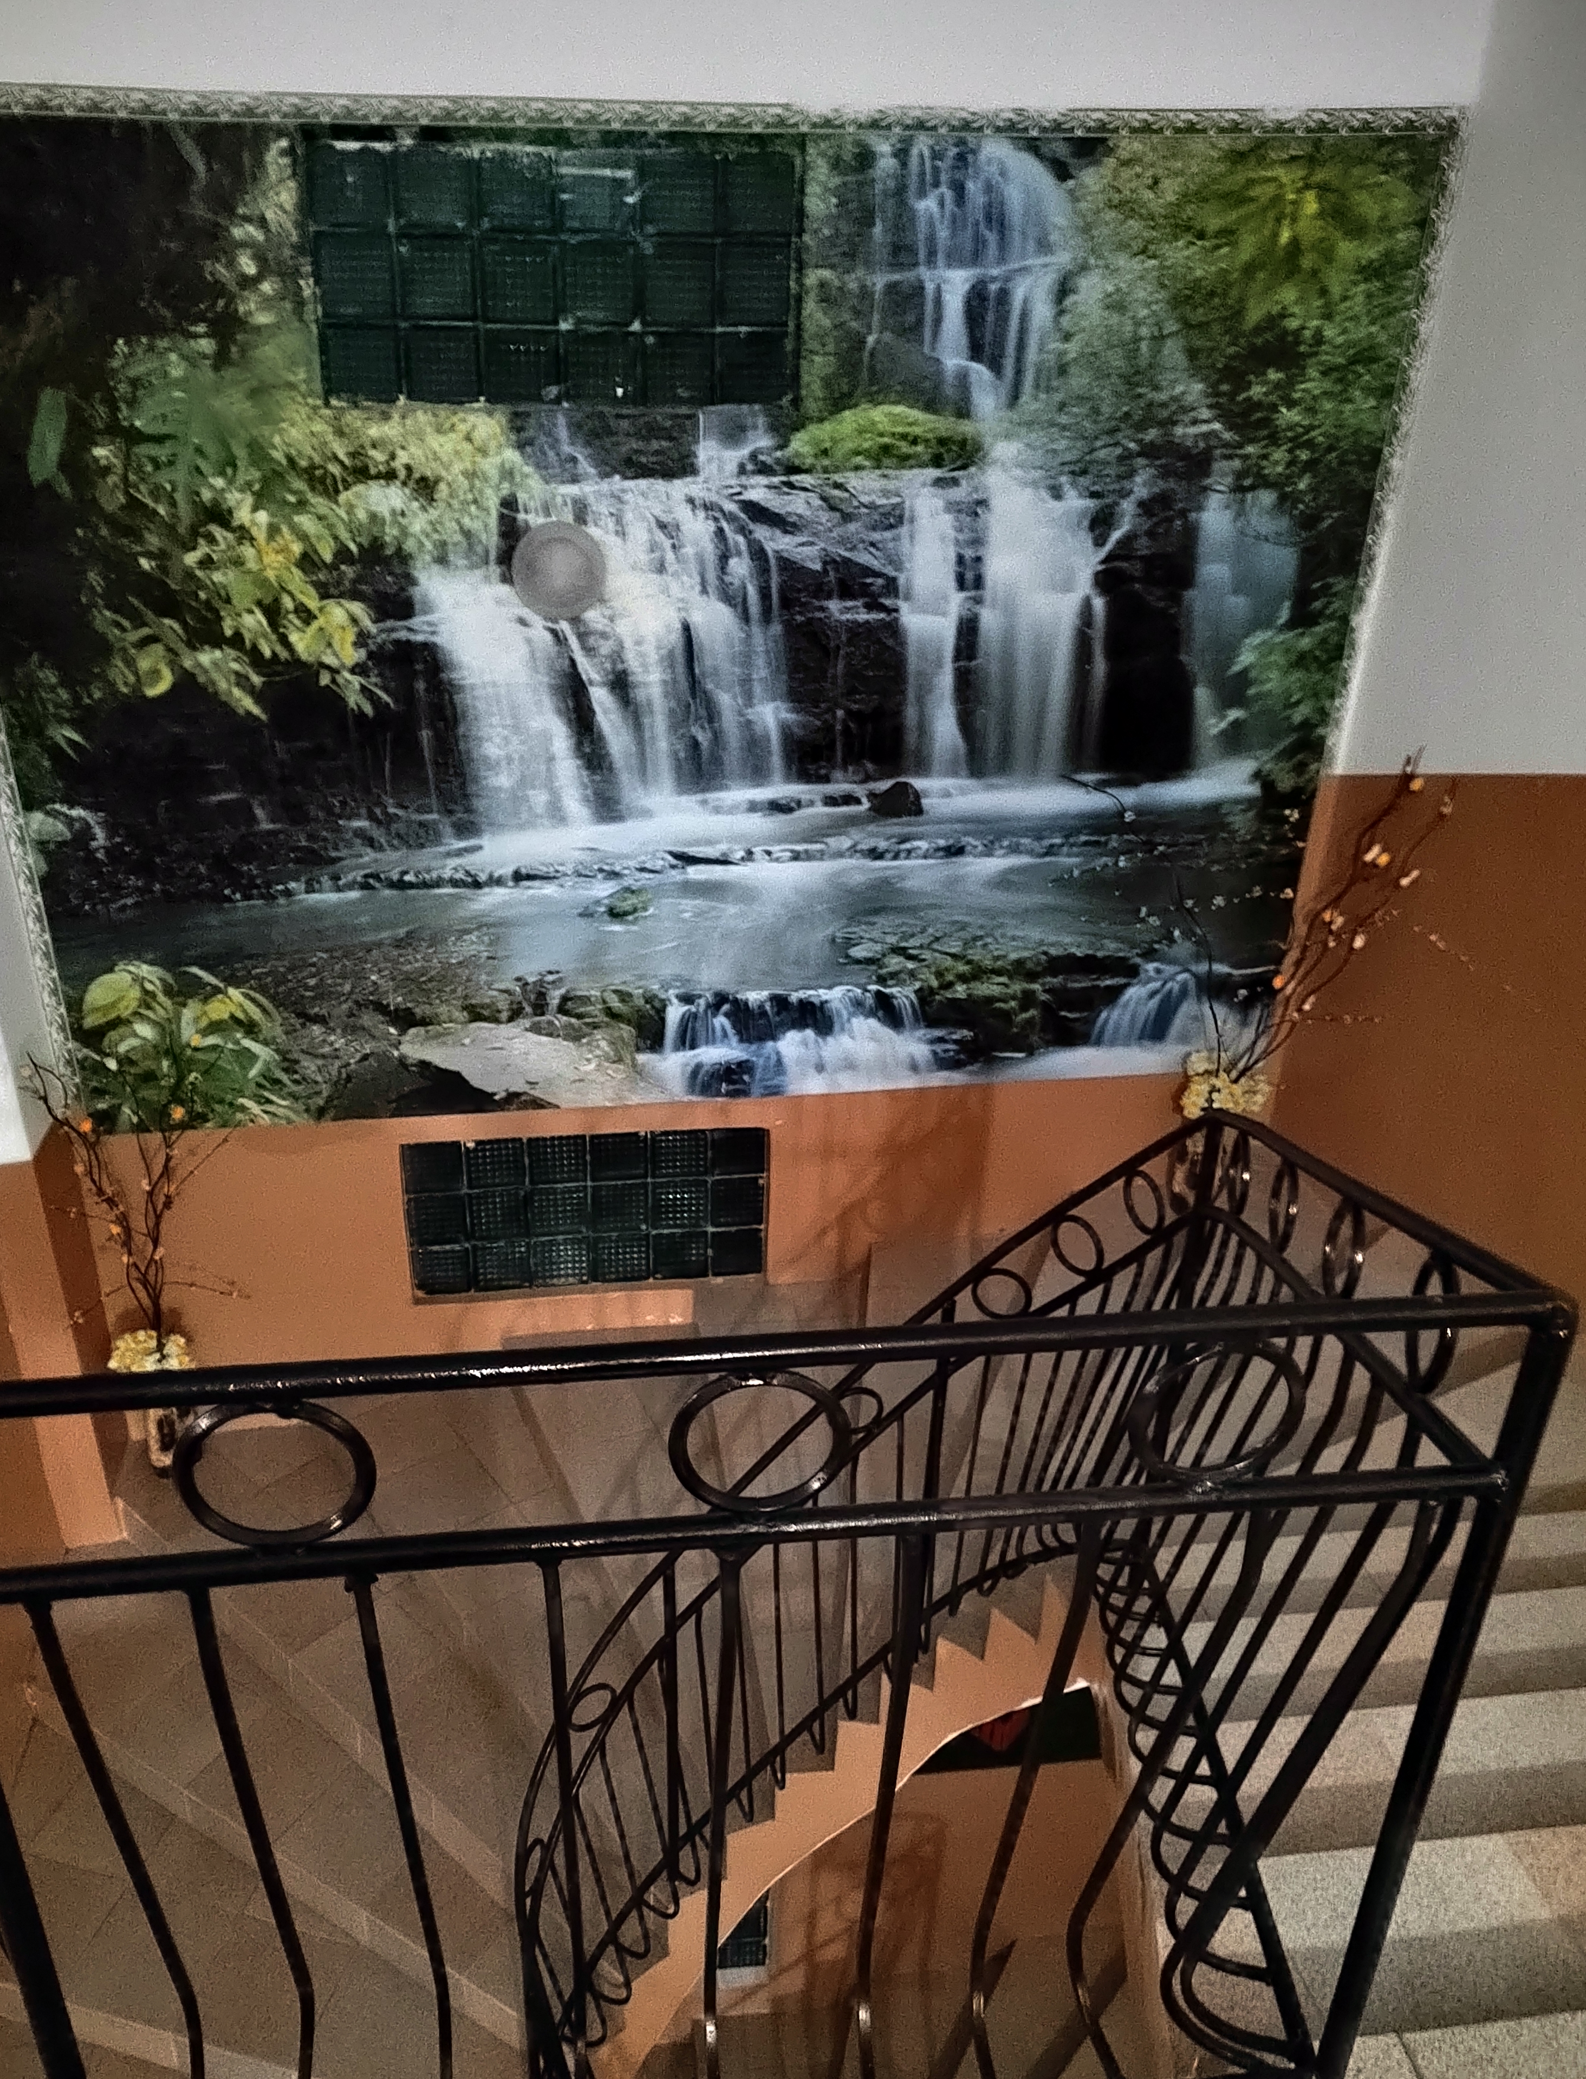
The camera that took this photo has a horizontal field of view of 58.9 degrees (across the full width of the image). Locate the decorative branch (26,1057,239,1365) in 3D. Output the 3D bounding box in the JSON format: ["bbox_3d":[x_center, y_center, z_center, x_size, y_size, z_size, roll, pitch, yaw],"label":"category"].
[{"bbox_3d":[-1.970,0.528,4.279,0.530,1.080,0.380,-3,27,-7],"label":"decorative branch"}]

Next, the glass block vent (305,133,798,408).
[{"bbox_3d":[-0.582,-1.915,3.547,1.180,0.590,0.090,-3,27,-7],"label":"glass block vent"}]

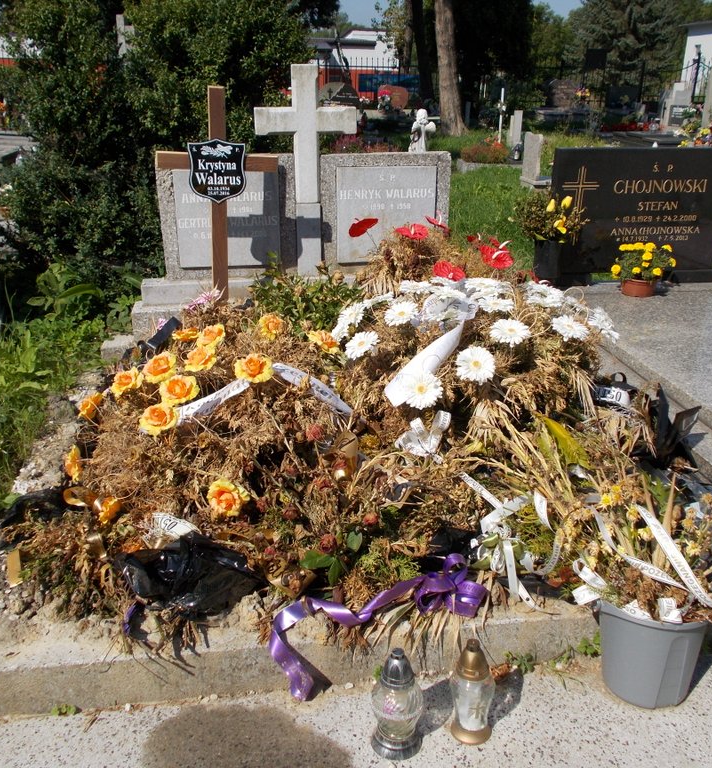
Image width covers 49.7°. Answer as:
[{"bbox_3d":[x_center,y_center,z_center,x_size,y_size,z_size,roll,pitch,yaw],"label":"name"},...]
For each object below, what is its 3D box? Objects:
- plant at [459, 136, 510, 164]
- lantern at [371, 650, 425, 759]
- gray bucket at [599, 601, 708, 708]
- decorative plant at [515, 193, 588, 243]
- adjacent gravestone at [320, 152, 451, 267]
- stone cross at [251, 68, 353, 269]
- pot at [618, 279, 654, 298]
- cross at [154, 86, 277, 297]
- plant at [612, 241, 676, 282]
[{"bbox_3d":[1.925,-3.468,11.520,0.720,0.360,0.600,-4,23,-9],"label":"plant"},{"bbox_3d":[0.093,0.704,1.723,0.118,0.265,0.118,0,23,0],"label":"lantern"},{"bbox_3d":[0.765,0.662,1.998,0.270,0.235,0.270,0,23,0],"label":"gray bucket"},{"bbox_3d":[0.948,-0.807,3.729,0.350,0.240,0.290,-4,23,-9],"label":"decorative plant"},{"bbox_3d":[0.152,-0.884,3.968,0.670,0.600,0.130,-4,23,-8],"label":"adjacent gravestone"},{"bbox_3d":[-0.263,-1.132,4.040,0.500,1.040,0.130,-4,23,-9],"label":"stone cross"},{"bbox_3d":[1.436,-0.493,3.937,0.175,0.085,0.175,0,23,0],"label":"pot"},{"bbox_3d":[-0.650,-0.888,3.662,0.560,1.000,0.060,-4,23,-14],"label":"cross"},{"bbox_3d":[1.422,-0.604,3.790,0.300,0.200,0.270,-4,23,-9],"label":"plant"}]

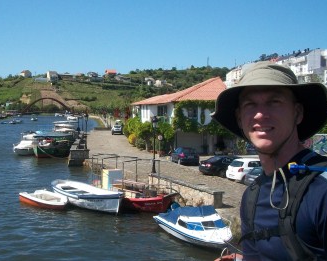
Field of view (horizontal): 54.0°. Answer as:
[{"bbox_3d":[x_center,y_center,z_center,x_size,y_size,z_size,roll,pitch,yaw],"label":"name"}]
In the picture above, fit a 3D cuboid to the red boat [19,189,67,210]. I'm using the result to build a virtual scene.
[{"bbox_3d":[-7.250,4.357,20.000,3.450,0.600,1.400,4,5,29],"label":"red boat"}]

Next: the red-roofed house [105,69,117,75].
[{"bbox_3d":[-48.863,-53.628,300.000,10.500,6.300,9.000,1,4,-11],"label":"red-roofed house"}]

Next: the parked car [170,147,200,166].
[{"bbox_3d":[1.834,2.219,29.276,1.750,1.480,4.200,0,4,-13],"label":"parked car"}]

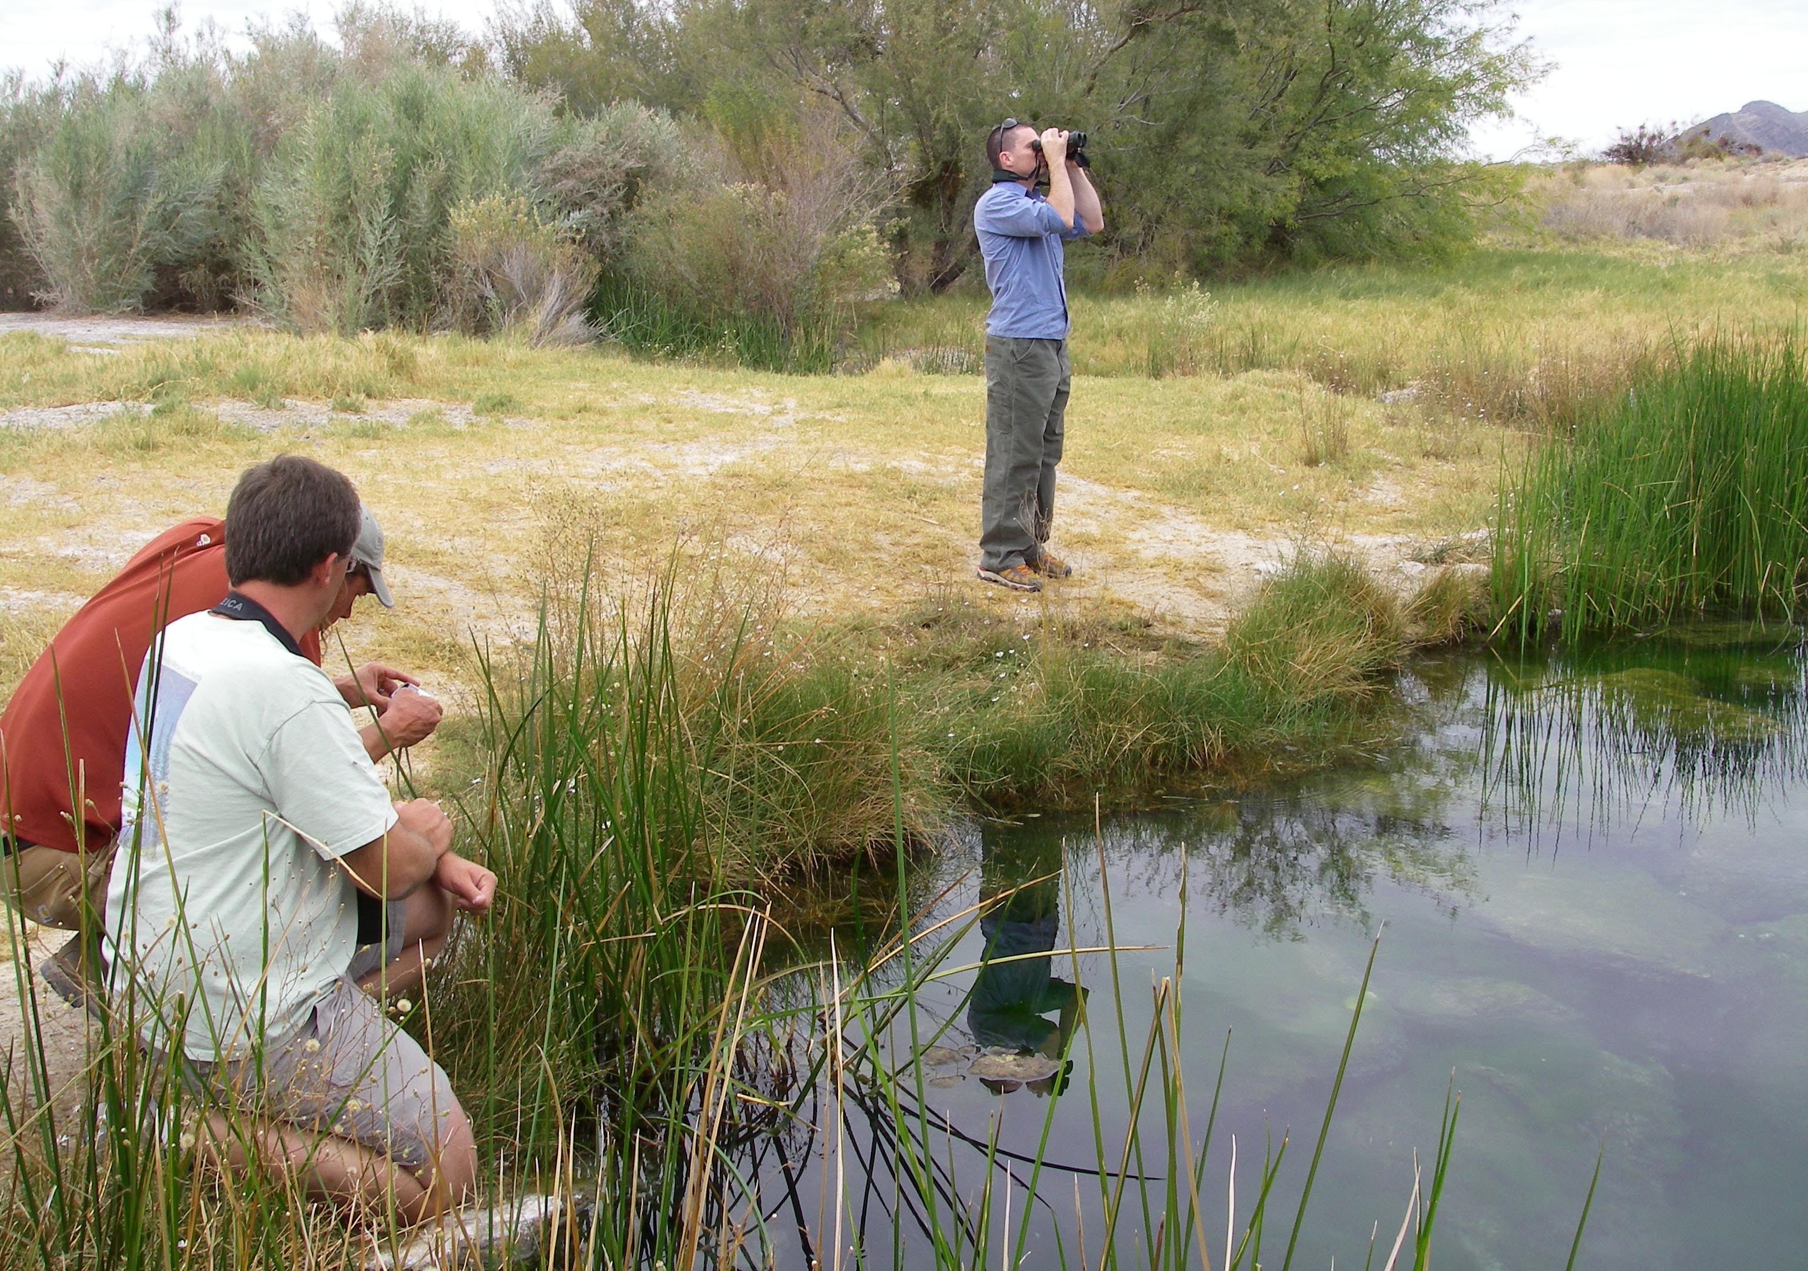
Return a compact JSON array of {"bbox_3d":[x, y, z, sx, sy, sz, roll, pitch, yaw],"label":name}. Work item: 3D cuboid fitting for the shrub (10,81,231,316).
[{"bbox_3d":[-8.844,-4.977,22.456,2.429,2.621,2.300,-5,14,-20],"label":"shrub"}]

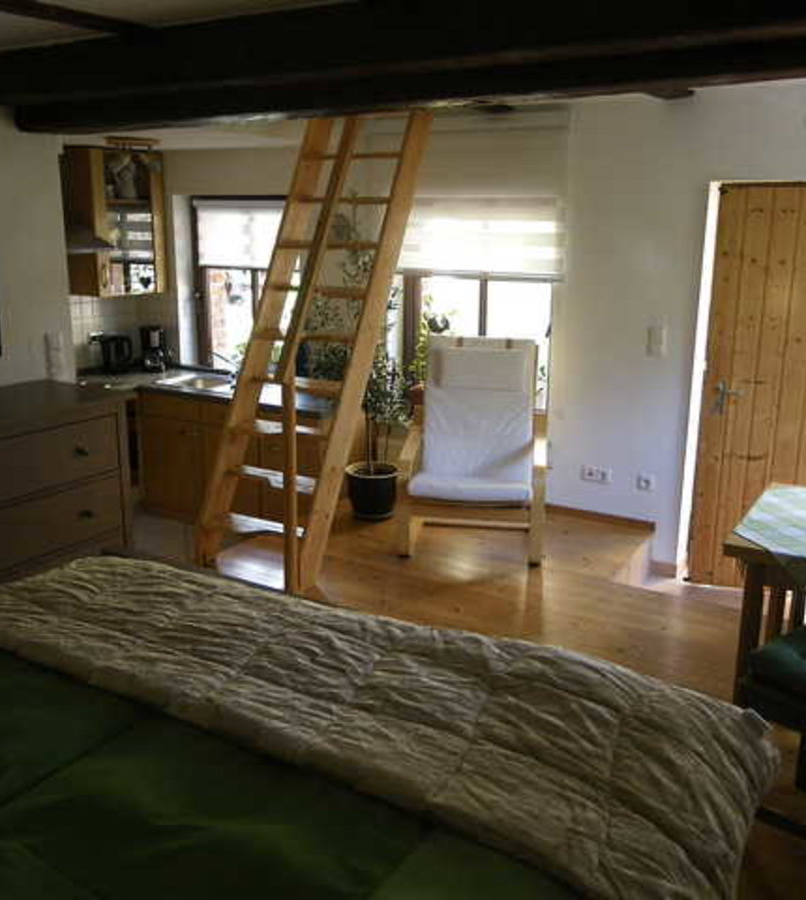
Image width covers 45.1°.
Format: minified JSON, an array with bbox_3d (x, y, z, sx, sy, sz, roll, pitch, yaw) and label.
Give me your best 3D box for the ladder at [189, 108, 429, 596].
[{"bbox_3d":[-0.406,-0.551,4.511,0.600,2.090,1.170,8,15,30],"label":"ladder"}]

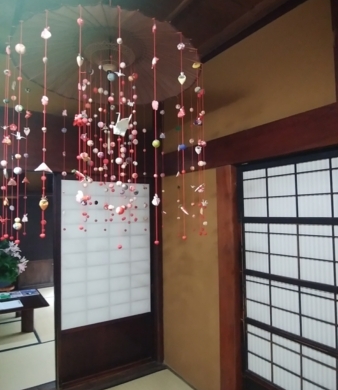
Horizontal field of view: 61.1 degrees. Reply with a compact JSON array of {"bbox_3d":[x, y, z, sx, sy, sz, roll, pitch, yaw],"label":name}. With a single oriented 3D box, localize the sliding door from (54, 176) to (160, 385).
[{"bbox_3d":[-0.510,0.696,2.575,0.955,1.760,0.060,2,-5,-29],"label":"sliding door"}]

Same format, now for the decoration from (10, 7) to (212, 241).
[{"bbox_3d":[-0.345,-0.360,1.700,1.100,1.210,1.100,2,-5,-29],"label":"decoration"}]

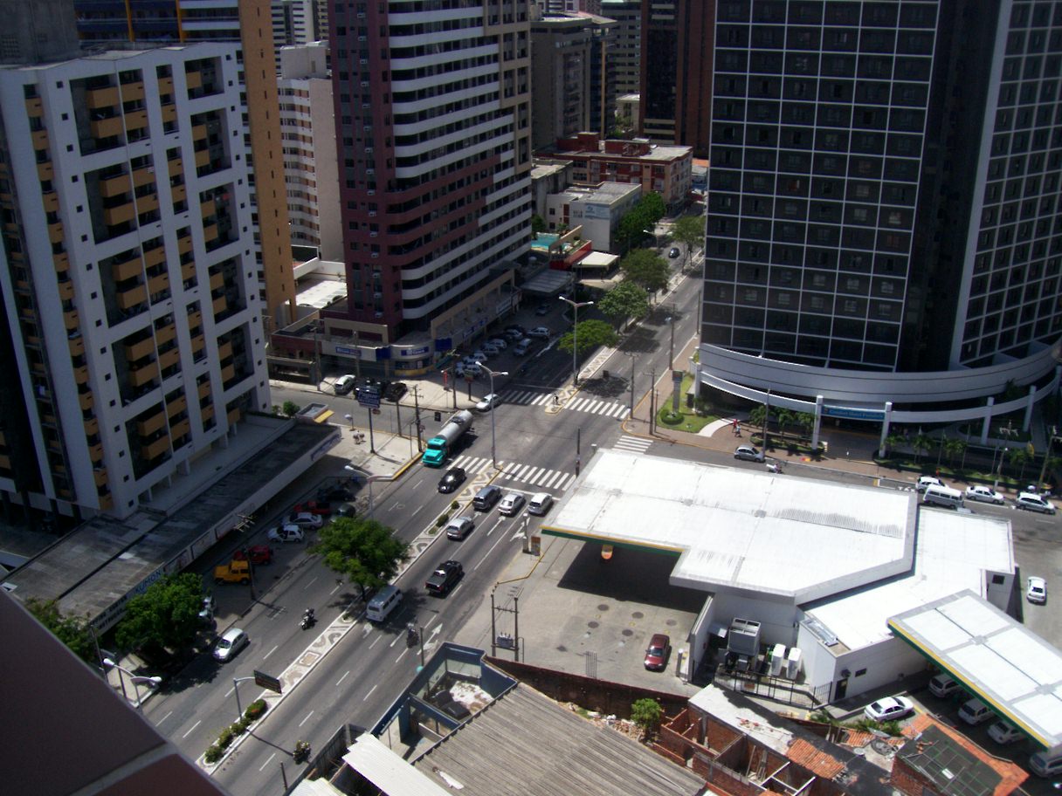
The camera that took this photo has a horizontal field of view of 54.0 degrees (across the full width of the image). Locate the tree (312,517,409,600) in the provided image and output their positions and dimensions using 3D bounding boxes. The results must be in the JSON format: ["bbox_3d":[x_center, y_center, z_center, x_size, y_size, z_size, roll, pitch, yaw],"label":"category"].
[{"bbox_3d":[-16.243,16.048,100.112,9.300,8.400,9.300,0,23,0],"label":"tree"}]

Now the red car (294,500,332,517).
[{"bbox_3d":[-25.430,12.680,122.660,4.400,1.500,1.660,2,23,7],"label":"red car"}]

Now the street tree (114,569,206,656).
[{"bbox_3d":[-33.870,20.490,95.400,9.200,8.200,9.800,9,25,21],"label":"street tree"}]

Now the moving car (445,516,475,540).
[{"bbox_3d":[-7.546,14.002,113.895,1.700,1.520,4.150,7,23,20],"label":"moving car"}]

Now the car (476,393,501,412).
[{"bbox_3d":[-5.946,0.445,145.729,1.670,1.440,4.150,14,27,30],"label":"car"}]

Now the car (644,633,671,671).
[{"bbox_3d":[11.257,22.524,93.066,1.680,1.440,4.300,6,24,16],"label":"car"}]

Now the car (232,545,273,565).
[{"bbox_3d":[-28.857,16.305,108.495,3.750,1.780,1.700,0,22,2],"label":"car"}]

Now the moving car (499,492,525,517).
[{"bbox_3d":[-2.280,12.380,122.980,1.660,1.430,4.150,9,25,21],"label":"moving car"}]

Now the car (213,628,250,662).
[{"bbox_3d":[-27.073,22.276,94.265,1.660,1.460,3.900,9,25,21],"label":"car"}]

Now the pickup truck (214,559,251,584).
[{"bbox_3d":[-31.070,18.270,108.790,4.000,1.950,1.850,0,23,0],"label":"pickup truck"}]

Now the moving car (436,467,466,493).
[{"bbox_3d":[-9.358,9.653,124.047,1.730,1.460,4.450,9,25,21],"label":"moving car"}]

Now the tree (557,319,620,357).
[{"bbox_3d":[7.880,-6.660,157.450,9.200,9.500,8.800,9,25,21],"label":"tree"}]

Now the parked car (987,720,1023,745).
[{"bbox_3d":[38.181,25.886,82.227,4.150,1.430,1.680,-10,23,-22],"label":"parked car"}]

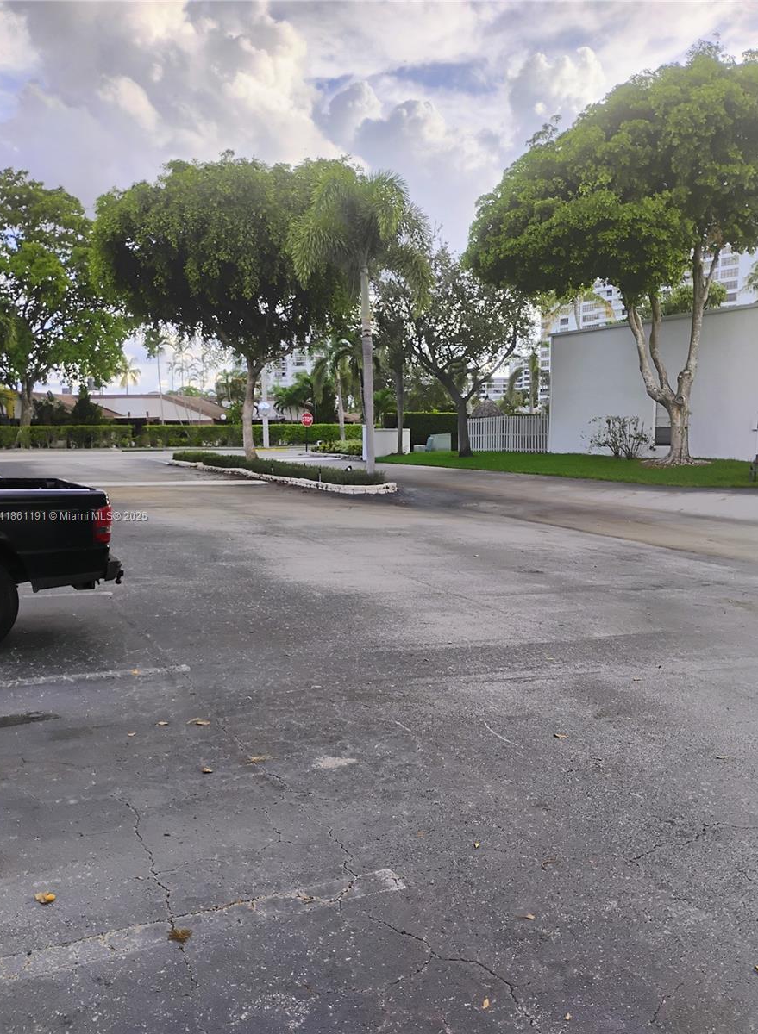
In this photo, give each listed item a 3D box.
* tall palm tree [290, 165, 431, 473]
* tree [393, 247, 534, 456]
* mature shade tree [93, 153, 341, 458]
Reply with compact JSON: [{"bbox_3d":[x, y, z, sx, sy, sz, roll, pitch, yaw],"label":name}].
[{"bbox_3d":[-0.460,-4.789,21.310,3.590,8.070,3.590,0,6,0],"label":"tall palm tree"},{"bbox_3d":[3.972,-7.724,39.400,6.570,9.690,6.400,0,6,0],"label":"tree"},{"bbox_3d":[-5.444,-6.900,28.626,8.590,10.600,8.300,0,6,0],"label":"mature shade tree"}]

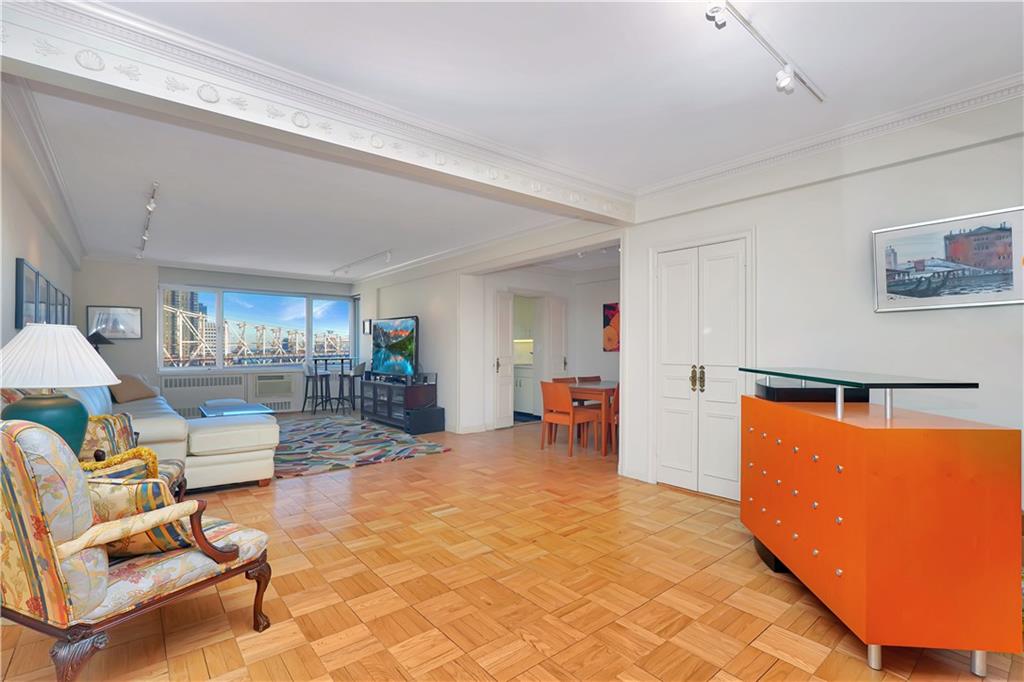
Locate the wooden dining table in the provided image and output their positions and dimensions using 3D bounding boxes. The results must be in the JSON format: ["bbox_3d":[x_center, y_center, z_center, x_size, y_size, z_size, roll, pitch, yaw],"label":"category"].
[{"bbox_3d":[1.227,0.913,5.757,1.300,0.750,0.920,0,0,-40],"label":"wooden dining table"}]

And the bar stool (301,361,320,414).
[{"bbox_3d":[-3.520,0.839,8.250,0.460,0.930,0.420,0,0,-40],"label":"bar stool"}]

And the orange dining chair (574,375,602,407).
[{"bbox_3d":[1.202,0.890,6.103,0.450,0.800,0.480,0,0,-40],"label":"orange dining chair"}]

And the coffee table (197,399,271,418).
[{"bbox_3d":[-3.481,1.073,5.752,0.670,0.430,0.980,0,0,-40],"label":"coffee table"}]

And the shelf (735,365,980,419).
[{"bbox_3d":[1.546,0.248,2.232,0.390,0.170,1.145,0,0,5],"label":"shelf"}]

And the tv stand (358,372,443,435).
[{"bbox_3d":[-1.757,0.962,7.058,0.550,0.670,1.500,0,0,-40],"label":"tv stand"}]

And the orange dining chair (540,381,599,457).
[{"bbox_3d":[0.673,0.878,5.357,0.500,0.815,0.460,0,0,-40],"label":"orange dining chair"}]

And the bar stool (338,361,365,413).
[{"bbox_3d":[-2.970,0.846,8.430,0.460,0.920,0.420,0,0,-40],"label":"bar stool"}]

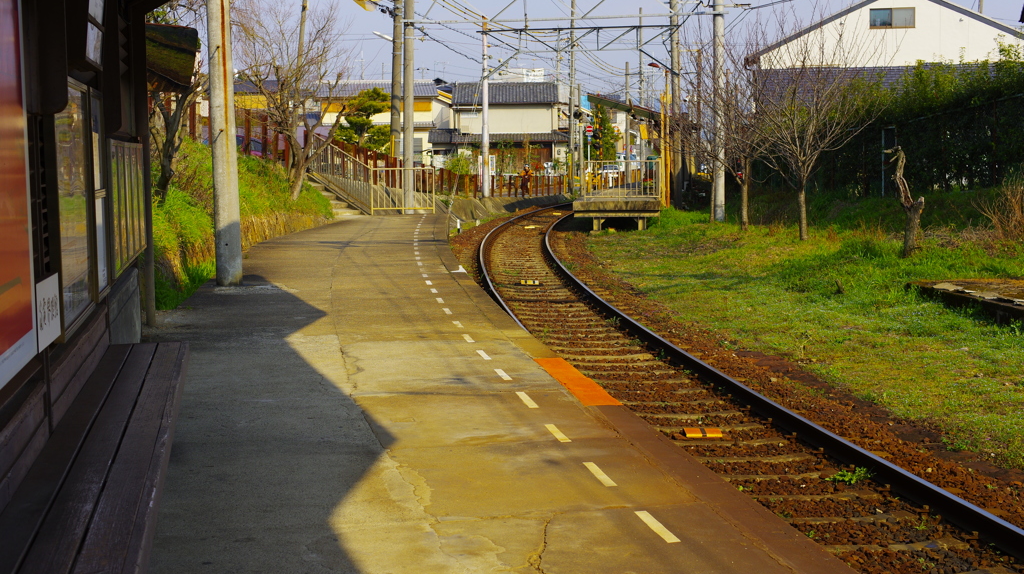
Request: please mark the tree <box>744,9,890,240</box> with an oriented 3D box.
[{"bbox_3d":[5.647,-3.000,27.306,2.700,4.250,2.500,0,5,0],"label":"tree"}]

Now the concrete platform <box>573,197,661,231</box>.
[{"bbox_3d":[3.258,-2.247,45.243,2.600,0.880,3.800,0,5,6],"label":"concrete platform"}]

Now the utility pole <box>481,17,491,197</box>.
[{"bbox_3d":[-0.865,-5.876,48.231,0.260,5.900,0.260,0,5,0],"label":"utility pole"}]

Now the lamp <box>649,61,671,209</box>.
[{"bbox_3d":[4.423,-4.586,44.299,0.680,4.400,0.280,0,5,6],"label":"lamp"}]

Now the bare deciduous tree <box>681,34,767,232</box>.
[{"bbox_3d":[4.423,-3.179,30.318,1.950,4.000,1.900,0,5,0],"label":"bare deciduous tree"}]

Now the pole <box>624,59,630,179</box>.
[{"bbox_3d":[7.876,-11.329,101.617,0.260,8.400,0.260,0,5,0],"label":"pole"}]

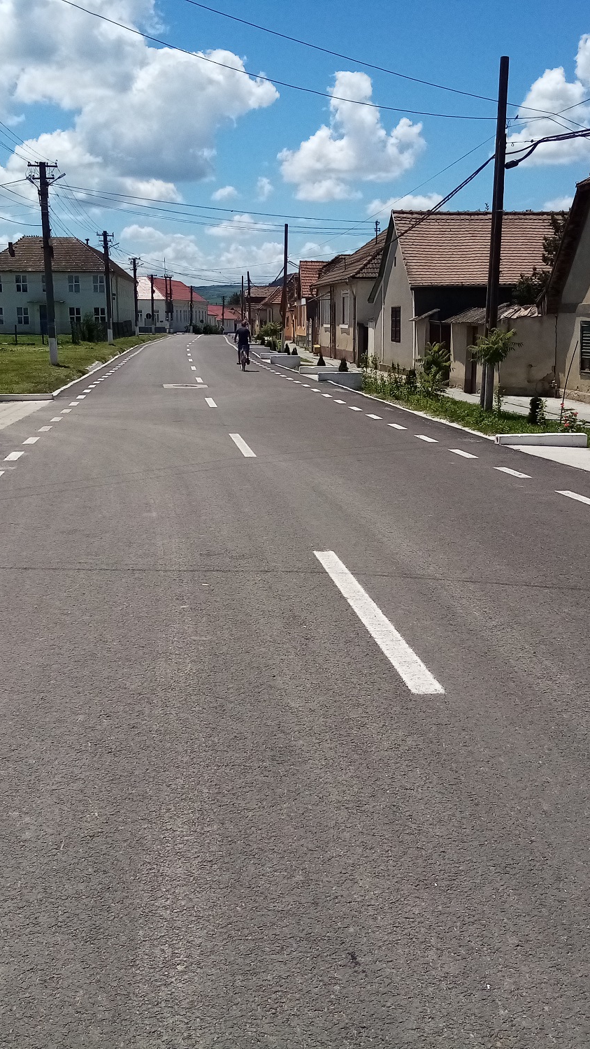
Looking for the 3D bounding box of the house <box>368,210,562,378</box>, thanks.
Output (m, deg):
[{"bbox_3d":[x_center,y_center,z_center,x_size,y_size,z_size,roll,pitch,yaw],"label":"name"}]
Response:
[{"bbox_3d":[8.314,-8.877,40.169,9.800,5.807,6.952,-1,11,-8],"label":"house"}]

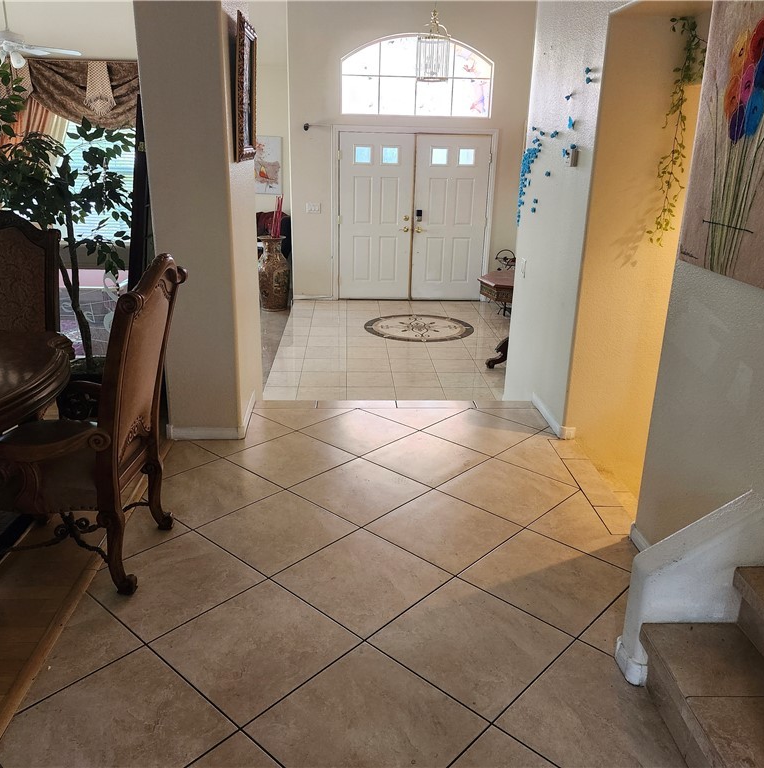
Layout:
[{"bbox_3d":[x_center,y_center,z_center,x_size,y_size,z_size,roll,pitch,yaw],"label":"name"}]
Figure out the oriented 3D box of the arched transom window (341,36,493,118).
[{"bbox_3d":[0.415,-3.589,7.962,1.790,0.875,0.080,0,19,-3],"label":"arched transom window"}]

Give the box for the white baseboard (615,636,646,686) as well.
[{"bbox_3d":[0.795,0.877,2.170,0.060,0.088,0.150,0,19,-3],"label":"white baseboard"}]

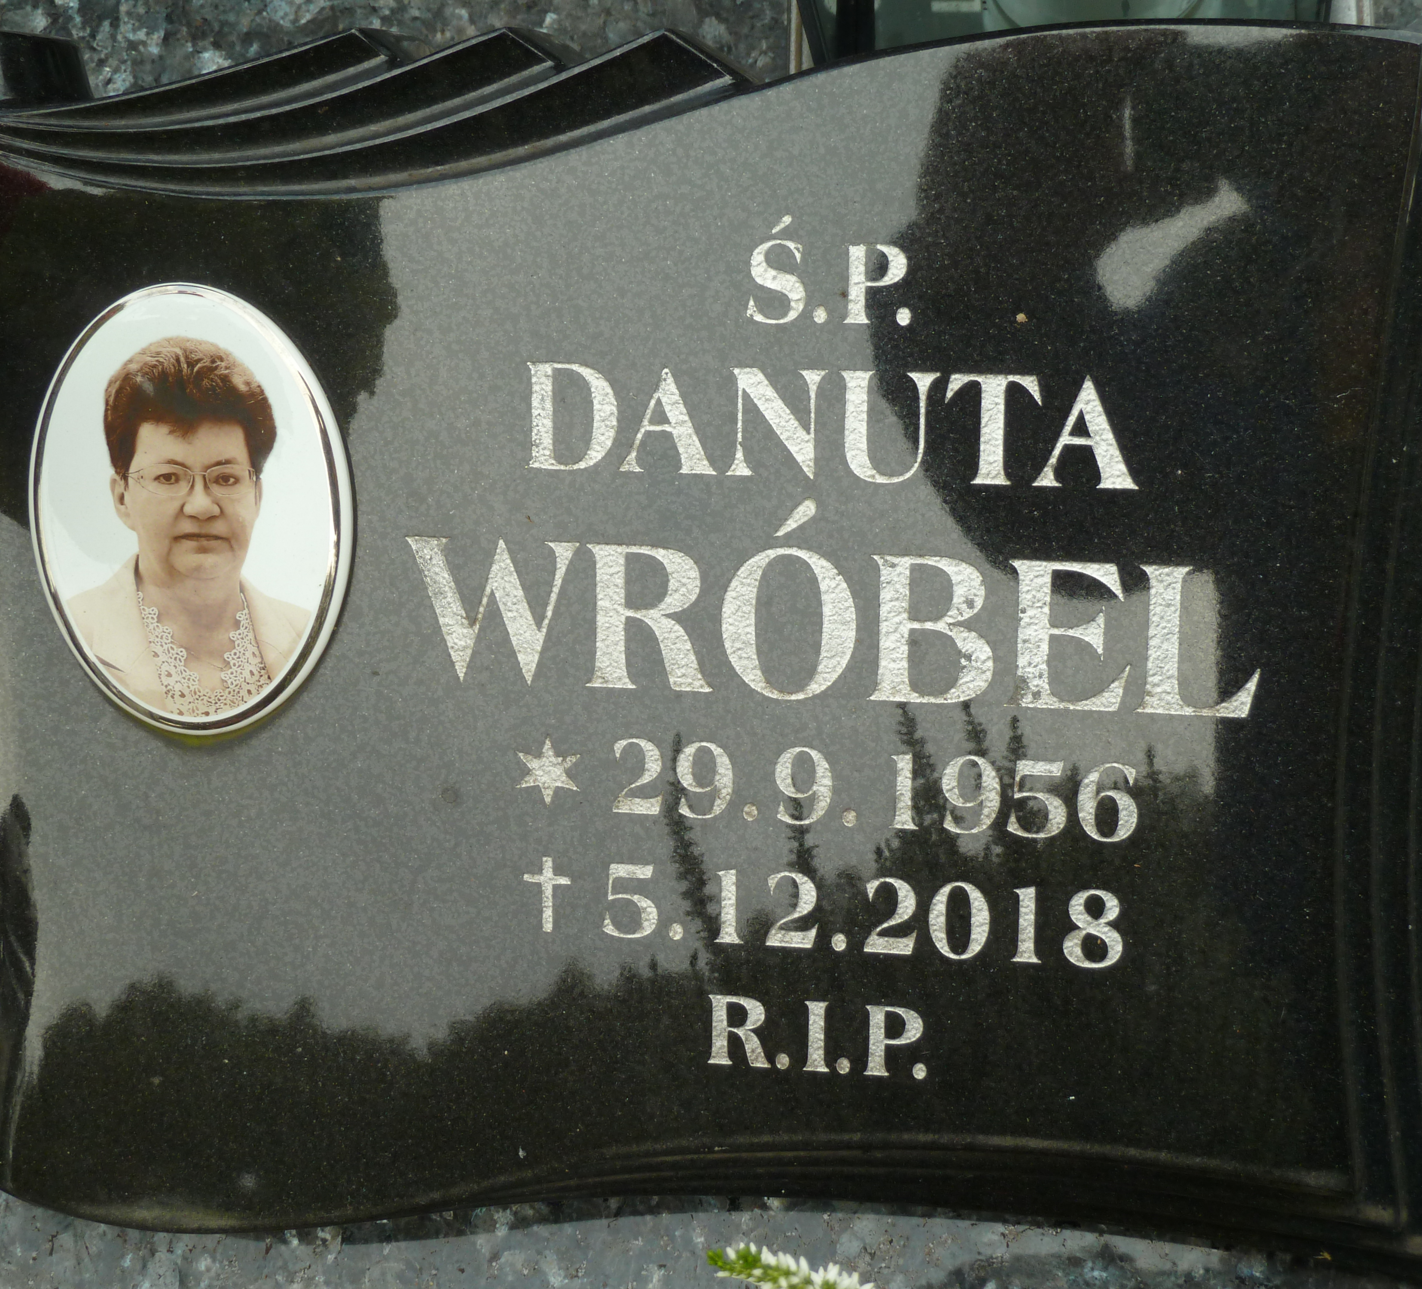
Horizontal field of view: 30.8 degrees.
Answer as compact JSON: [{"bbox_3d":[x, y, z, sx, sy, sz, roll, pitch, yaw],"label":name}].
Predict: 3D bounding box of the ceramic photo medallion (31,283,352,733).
[{"bbox_3d":[-0.138,-0.034,0.675,0.090,0.011,0.120,3,102,10],"label":"ceramic photo medallion"}]

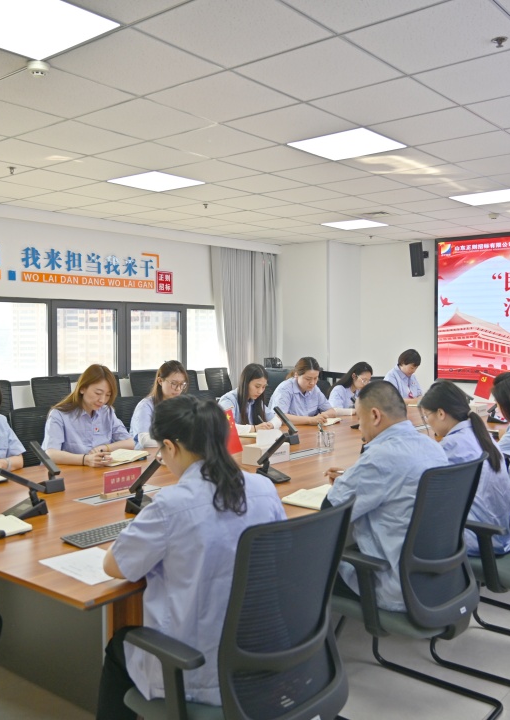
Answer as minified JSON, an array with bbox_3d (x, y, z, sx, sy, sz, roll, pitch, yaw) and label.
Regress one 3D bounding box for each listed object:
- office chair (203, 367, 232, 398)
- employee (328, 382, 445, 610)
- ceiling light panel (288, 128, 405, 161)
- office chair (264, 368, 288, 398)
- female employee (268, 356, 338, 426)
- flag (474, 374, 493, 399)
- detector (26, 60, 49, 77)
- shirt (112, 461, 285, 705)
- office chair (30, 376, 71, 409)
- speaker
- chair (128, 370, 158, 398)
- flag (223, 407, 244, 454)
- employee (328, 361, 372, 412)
[{"bbox_3d":[-0.253,0.610,9.400,0.620,0.980,0.600,2,3,40],"label":"office chair"},{"bbox_3d":[0.431,0.702,2.816,0.740,1.265,0.540,2,3,40],"label":"employee"},{"bbox_3d":[0.608,-1.391,4.655,0.600,0.040,0.600,2,3,40],"label":"ceiling light panel"},{"bbox_3d":[0.560,0.601,9.594,0.620,0.980,0.600,2,3,40],"label":"office chair"},{"bbox_3d":[0.416,0.600,5.881,0.520,1.240,0.700,-1,2,-30],"label":"female employee"},{"bbox_3d":[2.000,0.232,6.289,0.150,0.200,0.030,19,14,38],"label":"flag"},{"bbox_3d":[-0.968,-1.304,3.203,0.104,0.050,0.104,0,2,0],"label":"detector"},{"bbox_3d":[-0.128,0.590,2.028,0.410,0.650,0.500,2,3,40],"label":"shirt"},{"bbox_3d":[-1.907,0.687,7.421,0.620,0.980,0.600,2,3,40],"label":"office chair"},{"bbox_3d":[2.106,-1.282,9.205,0.150,0.450,0.170,2,14,40],"label":"speaker"},{"bbox_3d":[-1.022,0.646,8.479,0.620,0.980,0.600,2,3,40],"label":"chair"},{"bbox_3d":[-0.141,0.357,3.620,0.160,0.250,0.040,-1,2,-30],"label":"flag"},{"bbox_3d":[0.813,0.613,6.619,0.800,1.190,0.580,1,3,36],"label":"employee"}]

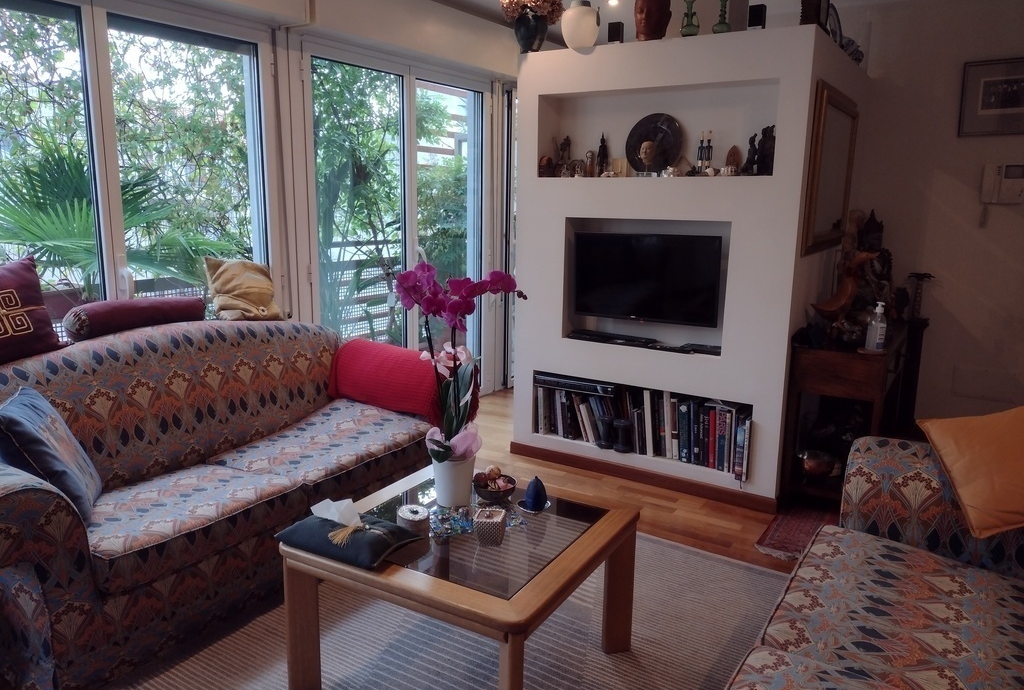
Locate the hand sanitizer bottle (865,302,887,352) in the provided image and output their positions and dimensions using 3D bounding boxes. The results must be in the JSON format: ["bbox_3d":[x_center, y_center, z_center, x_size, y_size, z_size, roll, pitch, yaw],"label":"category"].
[{"bbox_3d":[1.554,-0.075,3.393,0.075,0.205,0.065,-3,11,-21],"label":"hand sanitizer bottle"}]

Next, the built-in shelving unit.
[{"bbox_3d":[0.966,-0.441,4.315,1.420,2.065,1.320,7,12,32],"label":"built-in shelving unit"}]

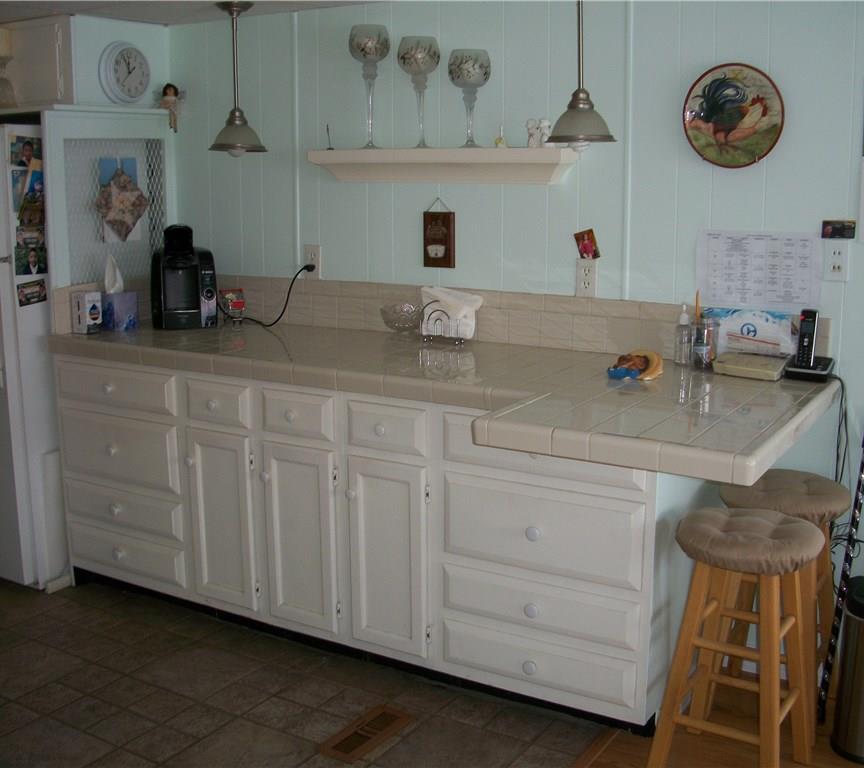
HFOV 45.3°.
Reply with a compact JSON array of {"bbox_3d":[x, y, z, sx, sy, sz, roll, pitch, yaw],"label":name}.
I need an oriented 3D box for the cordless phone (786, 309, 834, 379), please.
[{"bbox_3d":[1.025,-0.110,2.778,0.115,0.181,0.130,8,14,34],"label":"cordless phone"}]

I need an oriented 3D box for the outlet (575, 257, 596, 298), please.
[{"bbox_3d":[0.460,-0.316,3.073,0.071,0.115,0.012,7,13,30],"label":"outlet"}]

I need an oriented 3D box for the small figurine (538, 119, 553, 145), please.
[{"bbox_3d":[0.334,-0.726,2.993,0.047,0.086,0.045,0,11,0],"label":"small figurine"}]

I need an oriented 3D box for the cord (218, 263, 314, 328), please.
[{"bbox_3d":[-0.582,-0.308,3.613,0.330,0.220,0.160,7,13,30],"label":"cord"}]

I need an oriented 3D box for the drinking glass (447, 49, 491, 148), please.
[{"bbox_3d":[0.110,-0.853,3.107,0.127,0.300,0.127,0,11,0],"label":"drinking glass"}]

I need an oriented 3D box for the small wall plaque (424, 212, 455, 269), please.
[{"bbox_3d":[0.024,-0.469,3.380,0.106,0.178,0.020,7,14,30],"label":"small wall plaque"}]

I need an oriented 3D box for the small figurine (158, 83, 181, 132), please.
[{"bbox_3d":[-0.956,-1.010,3.782,0.090,0.185,0.085,-10,15,-42],"label":"small figurine"}]

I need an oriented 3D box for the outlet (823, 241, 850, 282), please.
[{"bbox_3d":[1.057,-0.320,2.700,0.069,0.112,0.012,7,13,30],"label":"outlet"}]

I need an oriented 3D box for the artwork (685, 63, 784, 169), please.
[{"bbox_3d":[0.806,-0.717,2.763,0.280,0.280,0.030,7,13,30],"label":"artwork"}]

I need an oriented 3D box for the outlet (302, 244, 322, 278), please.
[{"bbox_3d":[-0.414,-0.423,3.592,0.071,0.117,0.012,7,13,30],"label":"outlet"}]

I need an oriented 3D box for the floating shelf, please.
[{"bbox_3d":[0.010,-0.703,3.349,0.943,0.110,0.125,7,13,31],"label":"floating shelf"}]

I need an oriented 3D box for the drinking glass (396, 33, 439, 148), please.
[{"bbox_3d":[-0.045,-0.900,3.195,0.132,0.350,0.132,0,11,0],"label":"drinking glass"}]

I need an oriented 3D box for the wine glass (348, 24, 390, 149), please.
[{"bbox_3d":[-0.205,-0.976,3.424,0.136,0.406,0.136,0,11,0],"label":"wine glass"}]

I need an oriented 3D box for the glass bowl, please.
[{"bbox_3d":[-0.090,-0.204,3.474,0.158,0.100,0.158,0,11,0],"label":"glass bowl"}]

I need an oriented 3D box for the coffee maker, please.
[{"bbox_3d":[-0.925,-0.403,3.823,0.198,0.359,0.280,-5,12,-21],"label":"coffee maker"}]

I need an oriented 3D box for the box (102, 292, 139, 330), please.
[{"bbox_3d":[-1.137,-0.267,3.713,0.112,0.136,0.112,7,13,31],"label":"box"}]

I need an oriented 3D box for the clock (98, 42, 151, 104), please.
[{"bbox_3d":[-1.103,-1.126,3.745,0.052,0.222,0.222,7,13,31],"label":"clock"}]

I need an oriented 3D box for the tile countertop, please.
[{"bbox_3d":[-0.174,-0.033,3.030,2.484,0.064,1.008,7,13,31],"label":"tile countertop"}]

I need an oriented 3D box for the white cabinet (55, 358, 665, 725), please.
[{"bbox_3d":[-0.211,0.355,3.264,2.110,0.830,0.600,7,13,30],"label":"white cabinet"}]

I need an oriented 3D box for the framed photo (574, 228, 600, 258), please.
[{"bbox_3d":[0.478,-0.428,3.184,0.064,0.086,0.006,-12,4,33],"label":"framed photo"}]

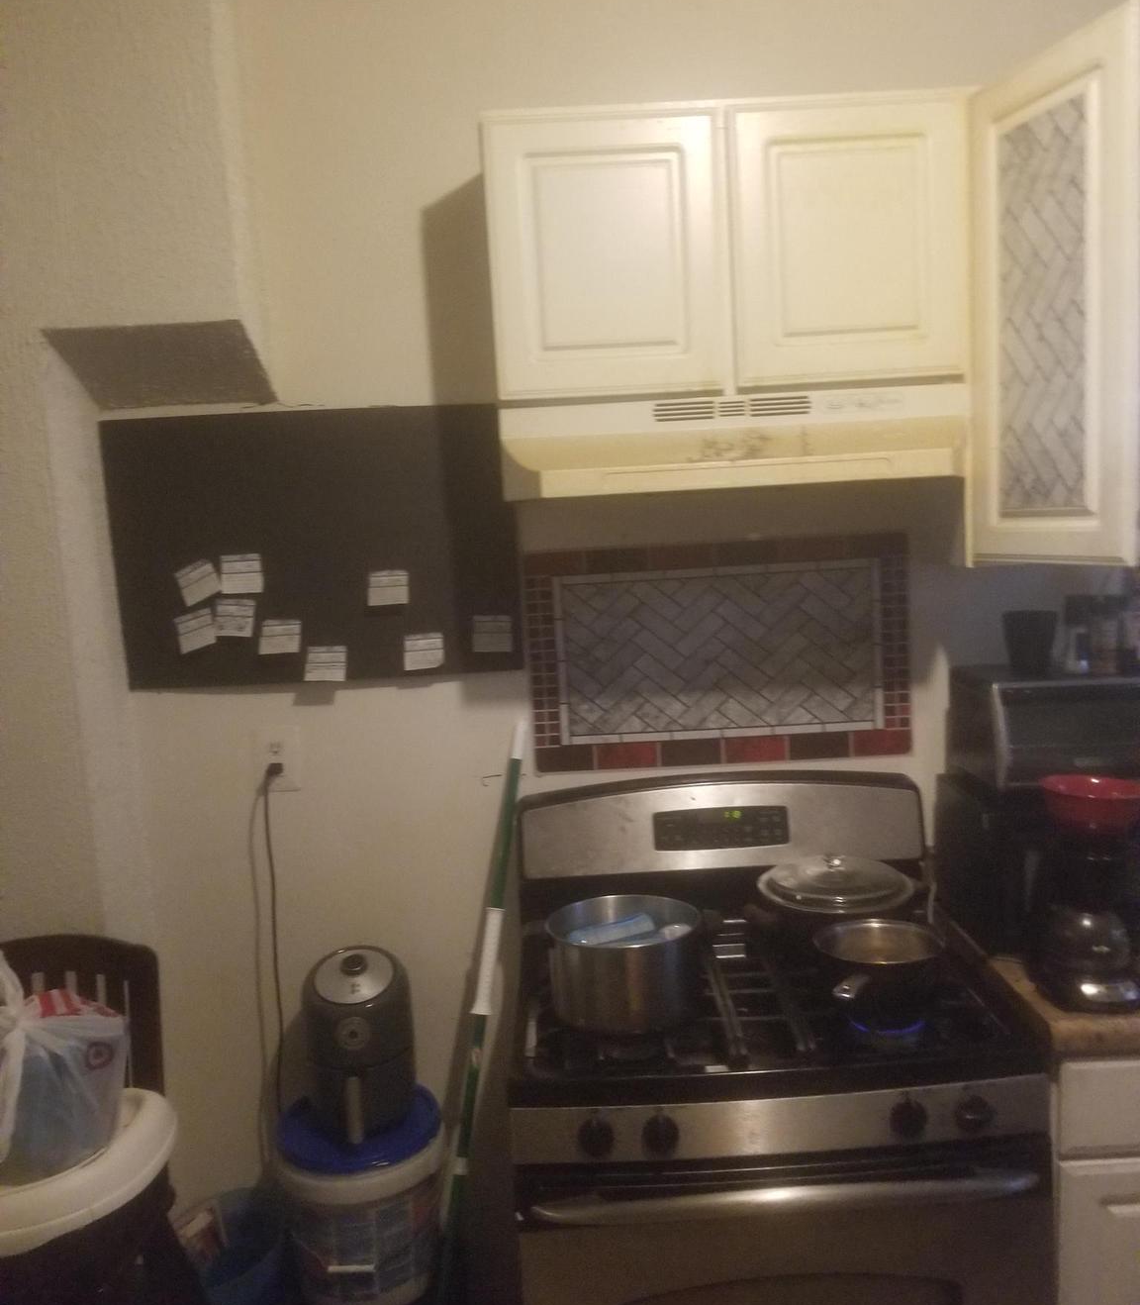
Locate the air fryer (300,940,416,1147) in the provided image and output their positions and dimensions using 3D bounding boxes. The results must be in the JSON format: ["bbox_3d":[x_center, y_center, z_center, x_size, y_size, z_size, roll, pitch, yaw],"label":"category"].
[{"bbox_3d":[-0.389,0.720,2.107,0.200,0.292,0.245,-2,9,-5],"label":"air fryer"}]

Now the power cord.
[{"bbox_3d":[-0.563,0.554,2.187,0.045,0.713,0.060,-3,6,-1],"label":"power cord"}]

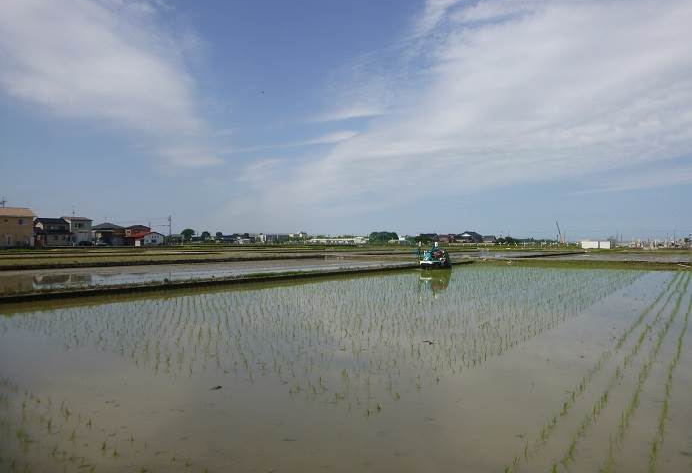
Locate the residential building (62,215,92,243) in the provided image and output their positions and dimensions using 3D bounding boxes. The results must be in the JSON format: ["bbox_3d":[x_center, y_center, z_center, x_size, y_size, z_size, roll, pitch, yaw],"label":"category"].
[{"bbox_3d":[-68.892,-1.306,128.000,6.800,7.300,5.800,0,-1,37],"label":"residential building"}]

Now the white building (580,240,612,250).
[{"bbox_3d":[94.226,3.291,188.000,9.800,2.900,3.000,0,-1,37],"label":"white building"}]

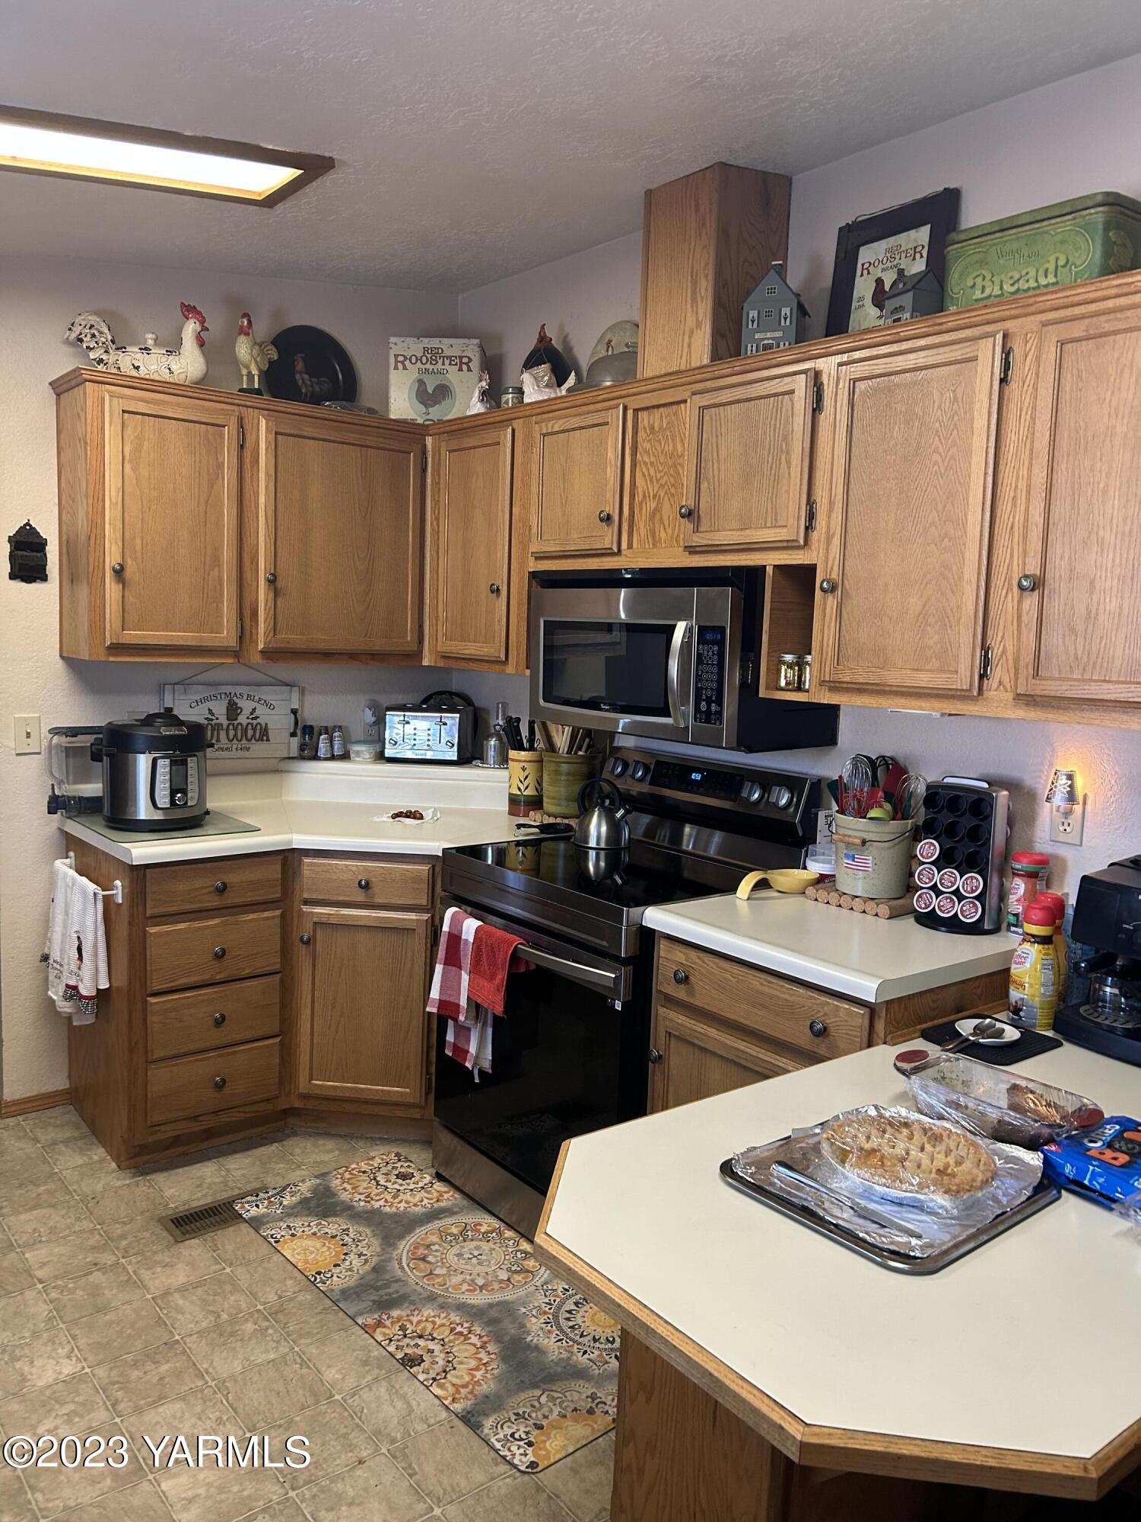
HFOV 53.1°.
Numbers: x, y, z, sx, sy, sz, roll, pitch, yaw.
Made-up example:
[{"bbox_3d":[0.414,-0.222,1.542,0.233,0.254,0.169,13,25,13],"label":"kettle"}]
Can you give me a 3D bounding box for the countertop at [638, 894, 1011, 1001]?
[{"bbox_3d":[0.601,0.372,2.495,0.640,0.039,0.638,-3,8,-38],"label":"countertop"}]

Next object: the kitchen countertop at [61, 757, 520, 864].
[{"bbox_3d":[-0.680,0.140,3.492,1.388,0.174,1.011,-3,8,-38],"label":"kitchen countertop"}]

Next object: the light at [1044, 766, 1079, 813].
[{"bbox_3d":[1.030,0.064,2.389,0.065,0.094,0.070,-3,8,-38],"label":"light"}]

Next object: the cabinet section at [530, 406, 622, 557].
[{"bbox_3d":[0.130,-0.765,3.234,0.300,0.378,0.382,-3,8,-39],"label":"cabinet section"}]

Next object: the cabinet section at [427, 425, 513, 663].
[{"bbox_3d":[-0.196,-0.674,3.648,0.300,0.694,0.424,-3,8,-39],"label":"cabinet section"}]

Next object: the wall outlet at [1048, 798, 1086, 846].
[{"bbox_3d":[1.050,0.120,2.417,0.012,0.114,0.069,-3,8,-38],"label":"wall outlet"}]

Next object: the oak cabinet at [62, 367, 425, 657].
[{"bbox_3d":[-0.976,-0.712,3.610,1.157,0.795,0.327,-3,8,-38],"label":"oak cabinet"}]

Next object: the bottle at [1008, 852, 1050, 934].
[{"bbox_3d":[0.974,0.285,2.436,0.082,0.175,0.082,-3,8,-38],"label":"bottle"}]

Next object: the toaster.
[{"bbox_3d":[-0.497,-0.105,4.053,0.265,0.203,0.233,3,7,6],"label":"toaster"}]

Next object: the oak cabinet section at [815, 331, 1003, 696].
[{"bbox_3d":[0.795,-0.491,2.420,0.300,0.686,0.396,-3,8,-39],"label":"oak cabinet section"}]

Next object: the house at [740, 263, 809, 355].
[{"bbox_3d":[0.497,-1.075,2.758,0.145,0.245,0.130,5,7,24],"label":"house"}]

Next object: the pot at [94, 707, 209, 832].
[{"bbox_3d":[-1.209,0.027,3.321,0.300,0.313,0.330,2,6,0],"label":"pot"}]

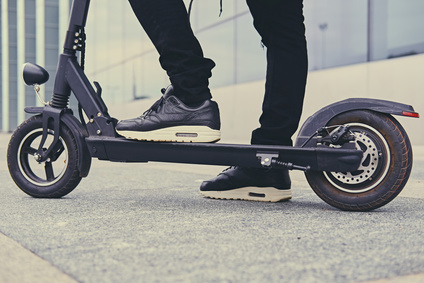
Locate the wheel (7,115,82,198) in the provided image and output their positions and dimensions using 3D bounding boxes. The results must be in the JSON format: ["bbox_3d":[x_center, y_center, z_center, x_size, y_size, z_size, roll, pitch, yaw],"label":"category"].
[{"bbox_3d":[-0.482,0.044,1.815,0.250,0.247,0.060,0,1,18],"label":"wheel"}]

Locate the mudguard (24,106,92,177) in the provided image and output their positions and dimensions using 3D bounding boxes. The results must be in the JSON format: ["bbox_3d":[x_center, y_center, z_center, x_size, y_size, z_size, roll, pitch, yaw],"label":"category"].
[{"bbox_3d":[-0.453,0.001,1.805,0.210,0.203,0.070,0,1,18],"label":"mudguard"}]

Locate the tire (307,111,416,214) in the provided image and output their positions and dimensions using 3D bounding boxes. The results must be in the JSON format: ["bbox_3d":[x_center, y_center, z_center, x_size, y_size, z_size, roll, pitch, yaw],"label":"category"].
[{"bbox_3d":[0.350,0.039,1.490,0.256,0.253,0.065,0,1,21],"label":"tire"}]

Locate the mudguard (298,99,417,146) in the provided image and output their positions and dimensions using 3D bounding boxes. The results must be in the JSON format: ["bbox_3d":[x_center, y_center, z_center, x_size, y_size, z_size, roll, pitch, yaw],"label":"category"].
[{"bbox_3d":[0.340,-0.040,1.492,0.295,0.130,0.080,0,1,21],"label":"mudguard"}]

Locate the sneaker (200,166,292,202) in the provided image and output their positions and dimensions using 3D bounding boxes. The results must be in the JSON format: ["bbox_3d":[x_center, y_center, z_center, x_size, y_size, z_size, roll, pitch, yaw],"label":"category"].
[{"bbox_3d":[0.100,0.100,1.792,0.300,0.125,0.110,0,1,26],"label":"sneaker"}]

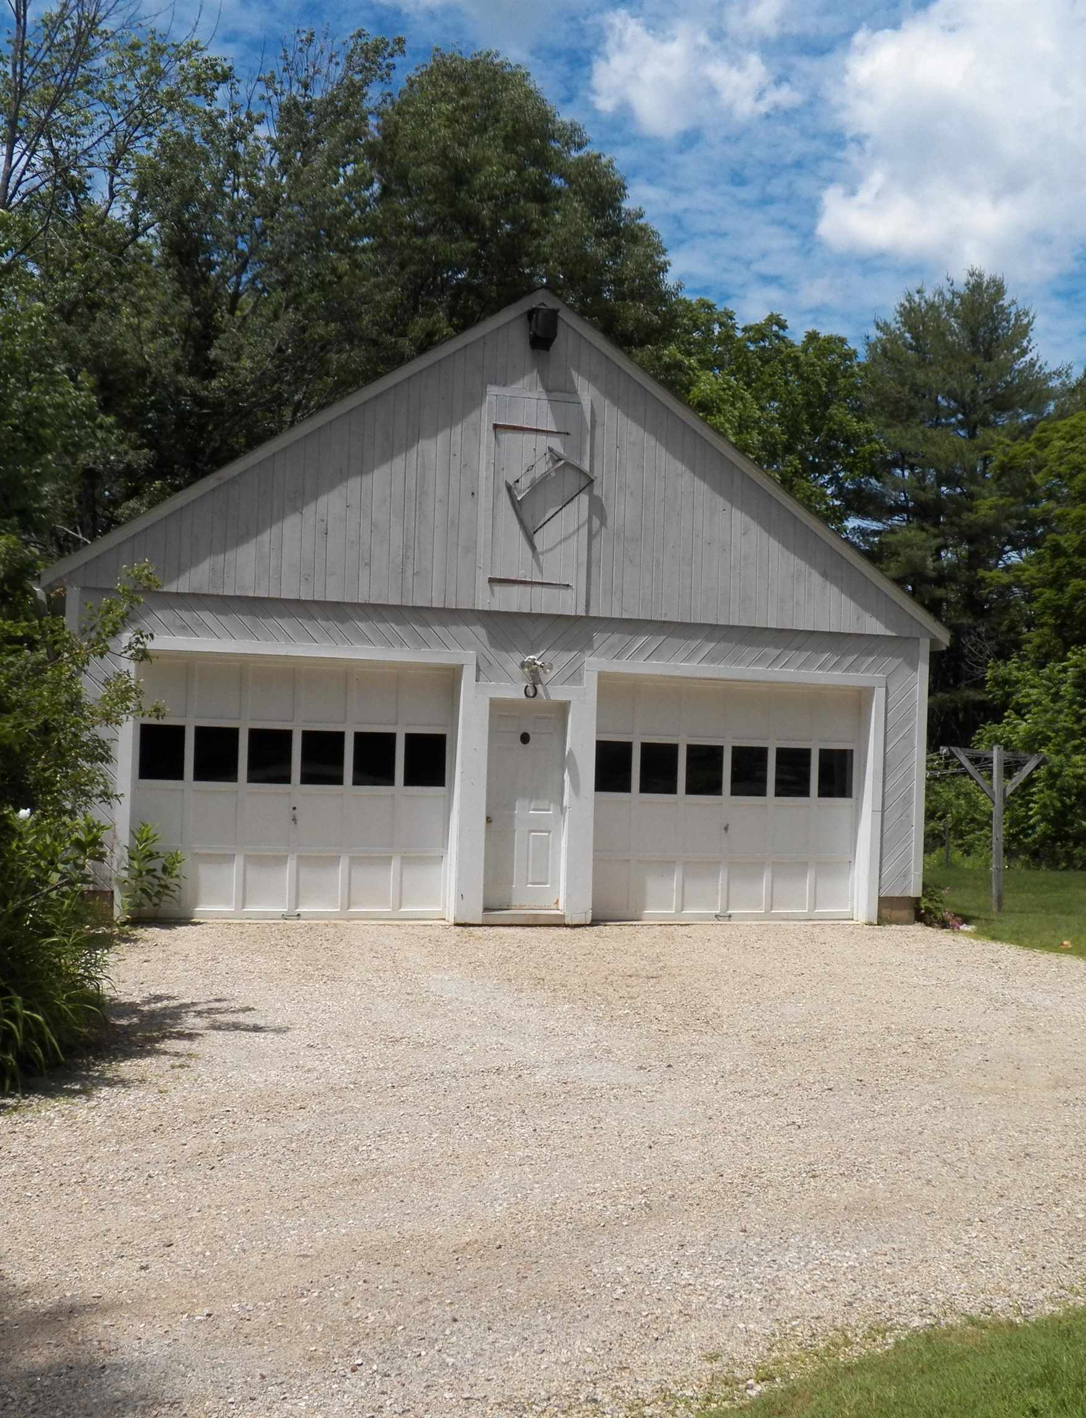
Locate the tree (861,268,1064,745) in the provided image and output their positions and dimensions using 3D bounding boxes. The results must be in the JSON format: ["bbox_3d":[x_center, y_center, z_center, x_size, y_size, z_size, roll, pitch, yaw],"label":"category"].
[{"bbox_3d":[9.747,-3.711,35.855,5.800,13.370,5.800,2,-2,15],"label":"tree"}]

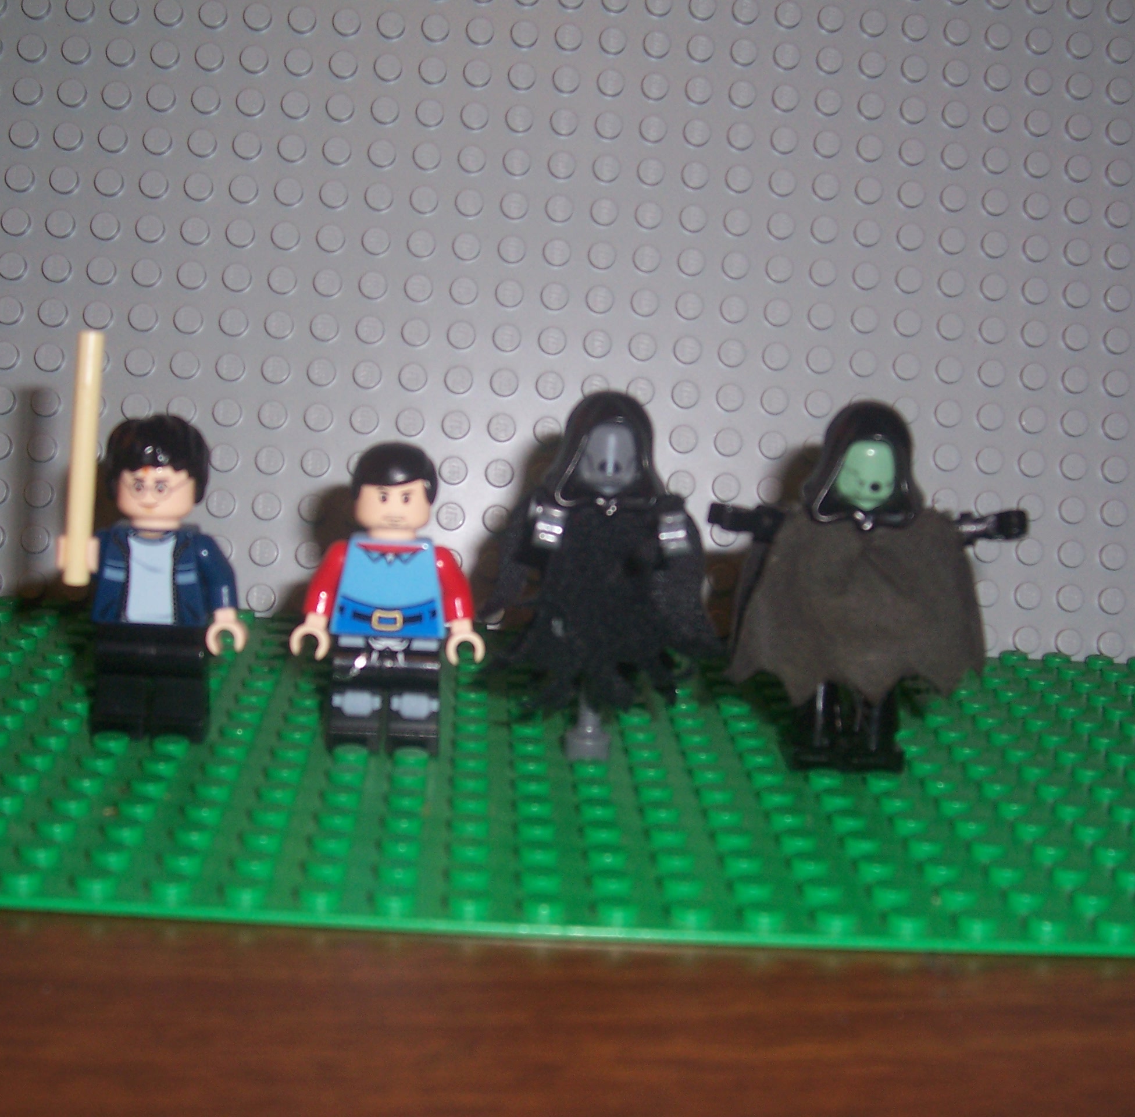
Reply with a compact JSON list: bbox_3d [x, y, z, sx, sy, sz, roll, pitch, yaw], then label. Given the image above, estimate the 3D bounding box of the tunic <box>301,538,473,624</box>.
[{"bbox_3d":[-0.024,0.003,0.243,0.023,0.014,0.010,3,11,-4],"label":"tunic"}]

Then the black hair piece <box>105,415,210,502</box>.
[{"bbox_3d":[-0.055,-0.013,0.240,0.014,0.012,0.014,3,11,-4],"label":"black hair piece"}]

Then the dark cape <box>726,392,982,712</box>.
[{"bbox_3d":[0.041,-0.001,0.245,0.035,0.042,0.021,3,11,-4],"label":"dark cape"}]

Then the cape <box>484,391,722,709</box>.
[{"bbox_3d":[0.006,-0.001,0.244,0.032,0.042,0.020,3,11,-4],"label":"cape"}]

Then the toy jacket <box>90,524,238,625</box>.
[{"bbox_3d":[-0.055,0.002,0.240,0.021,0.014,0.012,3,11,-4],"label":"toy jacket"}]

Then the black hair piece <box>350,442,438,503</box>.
[{"bbox_3d":[-0.023,-0.011,0.242,0.012,0.009,0.012,3,11,-4],"label":"black hair piece"}]

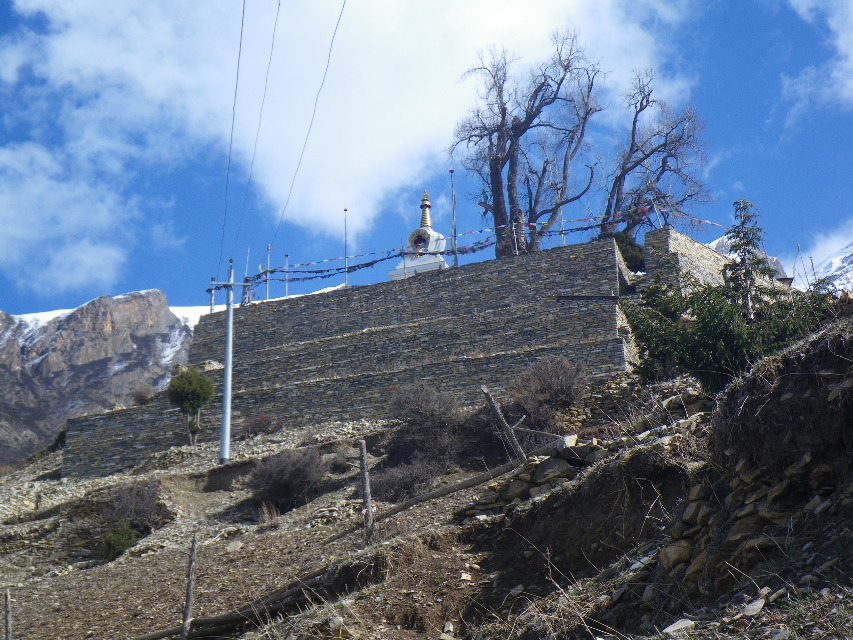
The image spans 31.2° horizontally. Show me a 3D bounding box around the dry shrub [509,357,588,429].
[{"bbox_3d":[3.713,2.237,46.500,2.400,2.100,2.250,0,-13,0],"label":"dry shrub"}]

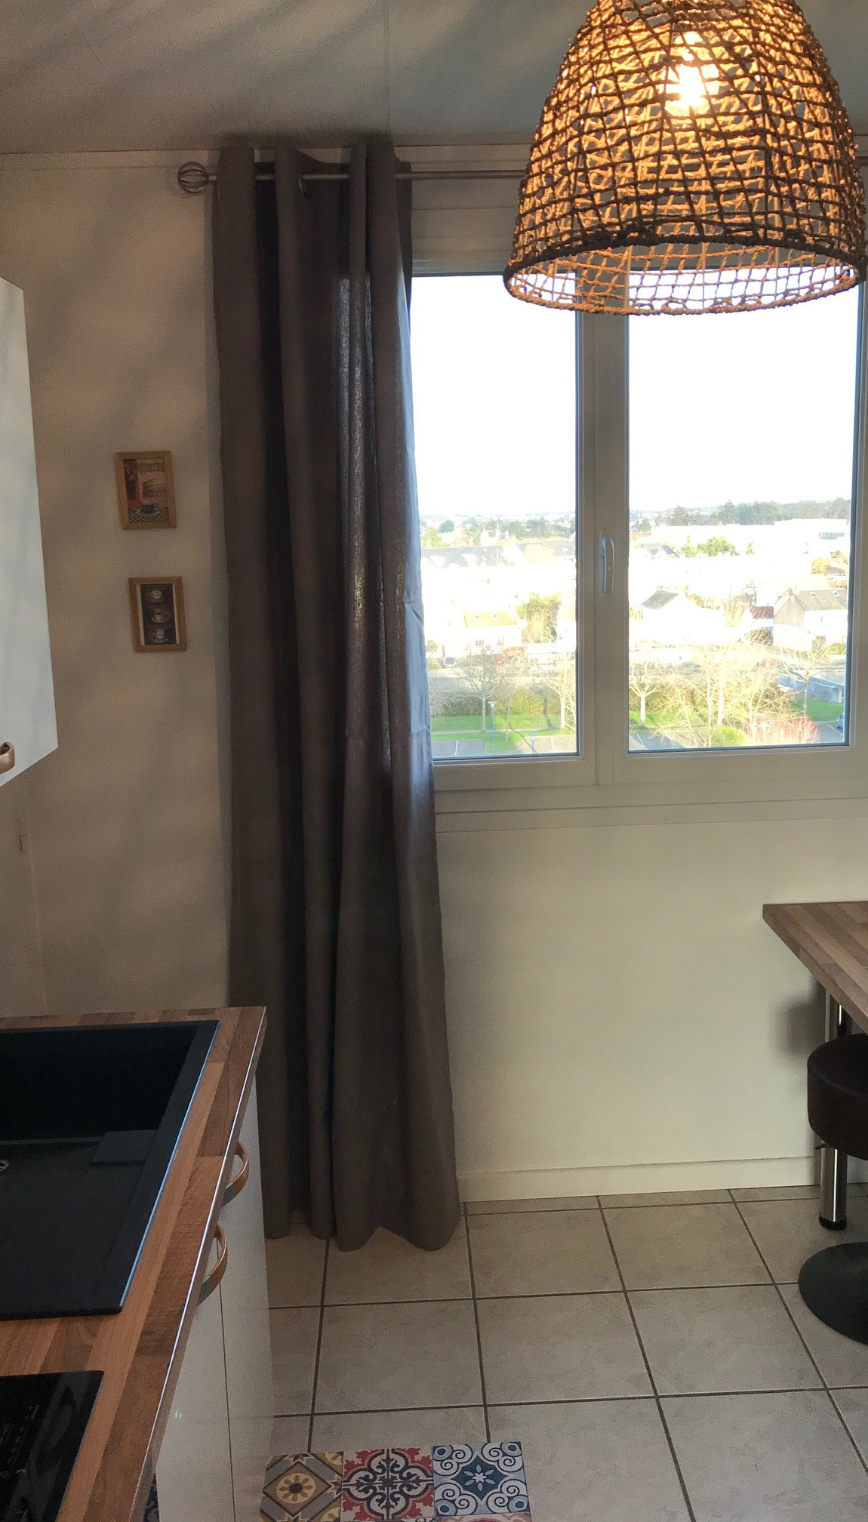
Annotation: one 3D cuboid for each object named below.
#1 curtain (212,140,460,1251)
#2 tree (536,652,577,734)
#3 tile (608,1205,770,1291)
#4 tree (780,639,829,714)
[{"bbox_3d":[-0.237,-0.060,2.742,0.535,2.440,0.190,-2,11,-1],"label":"curtain"},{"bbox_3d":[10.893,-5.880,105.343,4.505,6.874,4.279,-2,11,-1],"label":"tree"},{"bbox_3d":[0.589,1.144,2.901,0.332,0.010,0.331,-2,11,-1],"label":"tile"},{"bbox_3d":[31.634,-6.904,104.685,4.274,6.922,4.274,-2,11,-1],"label":"tree"}]

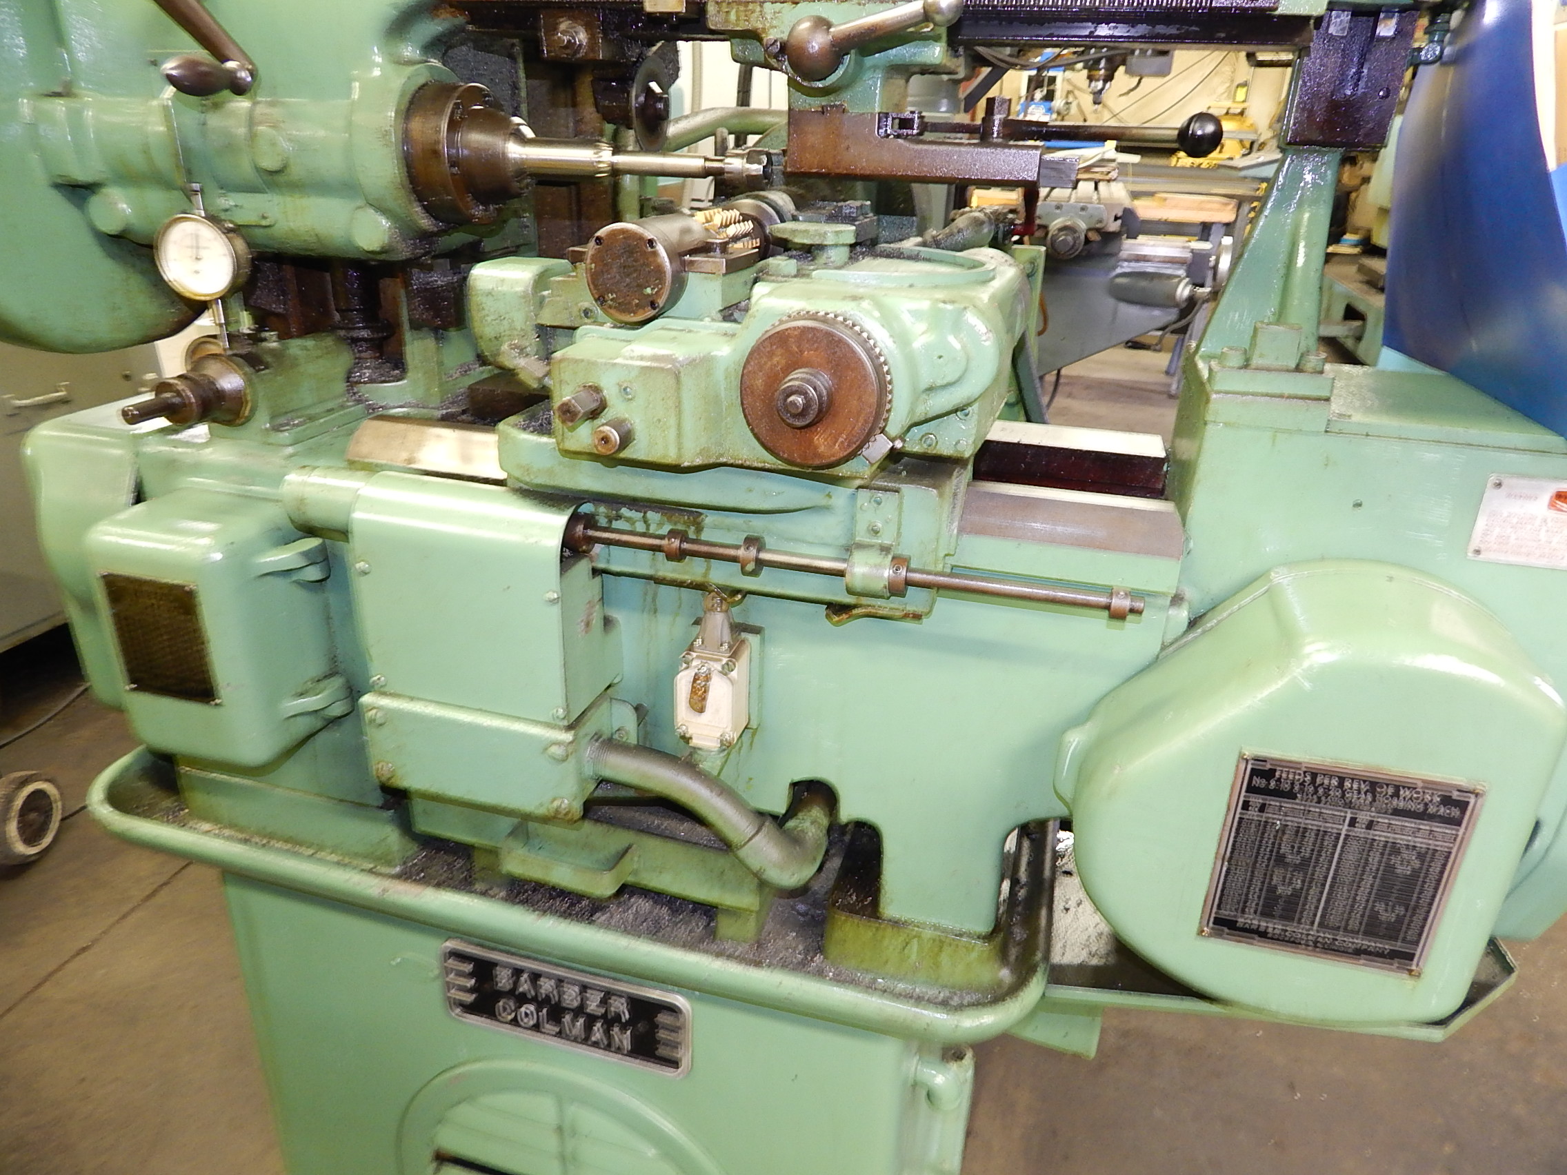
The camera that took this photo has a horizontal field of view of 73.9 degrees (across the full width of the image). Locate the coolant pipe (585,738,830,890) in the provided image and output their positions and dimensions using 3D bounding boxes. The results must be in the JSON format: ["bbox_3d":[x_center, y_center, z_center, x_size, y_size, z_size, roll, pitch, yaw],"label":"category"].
[{"bbox_3d":[-0.057,0.159,0.841,0.183,0.095,0.135,8,23,13],"label":"coolant pipe"}]

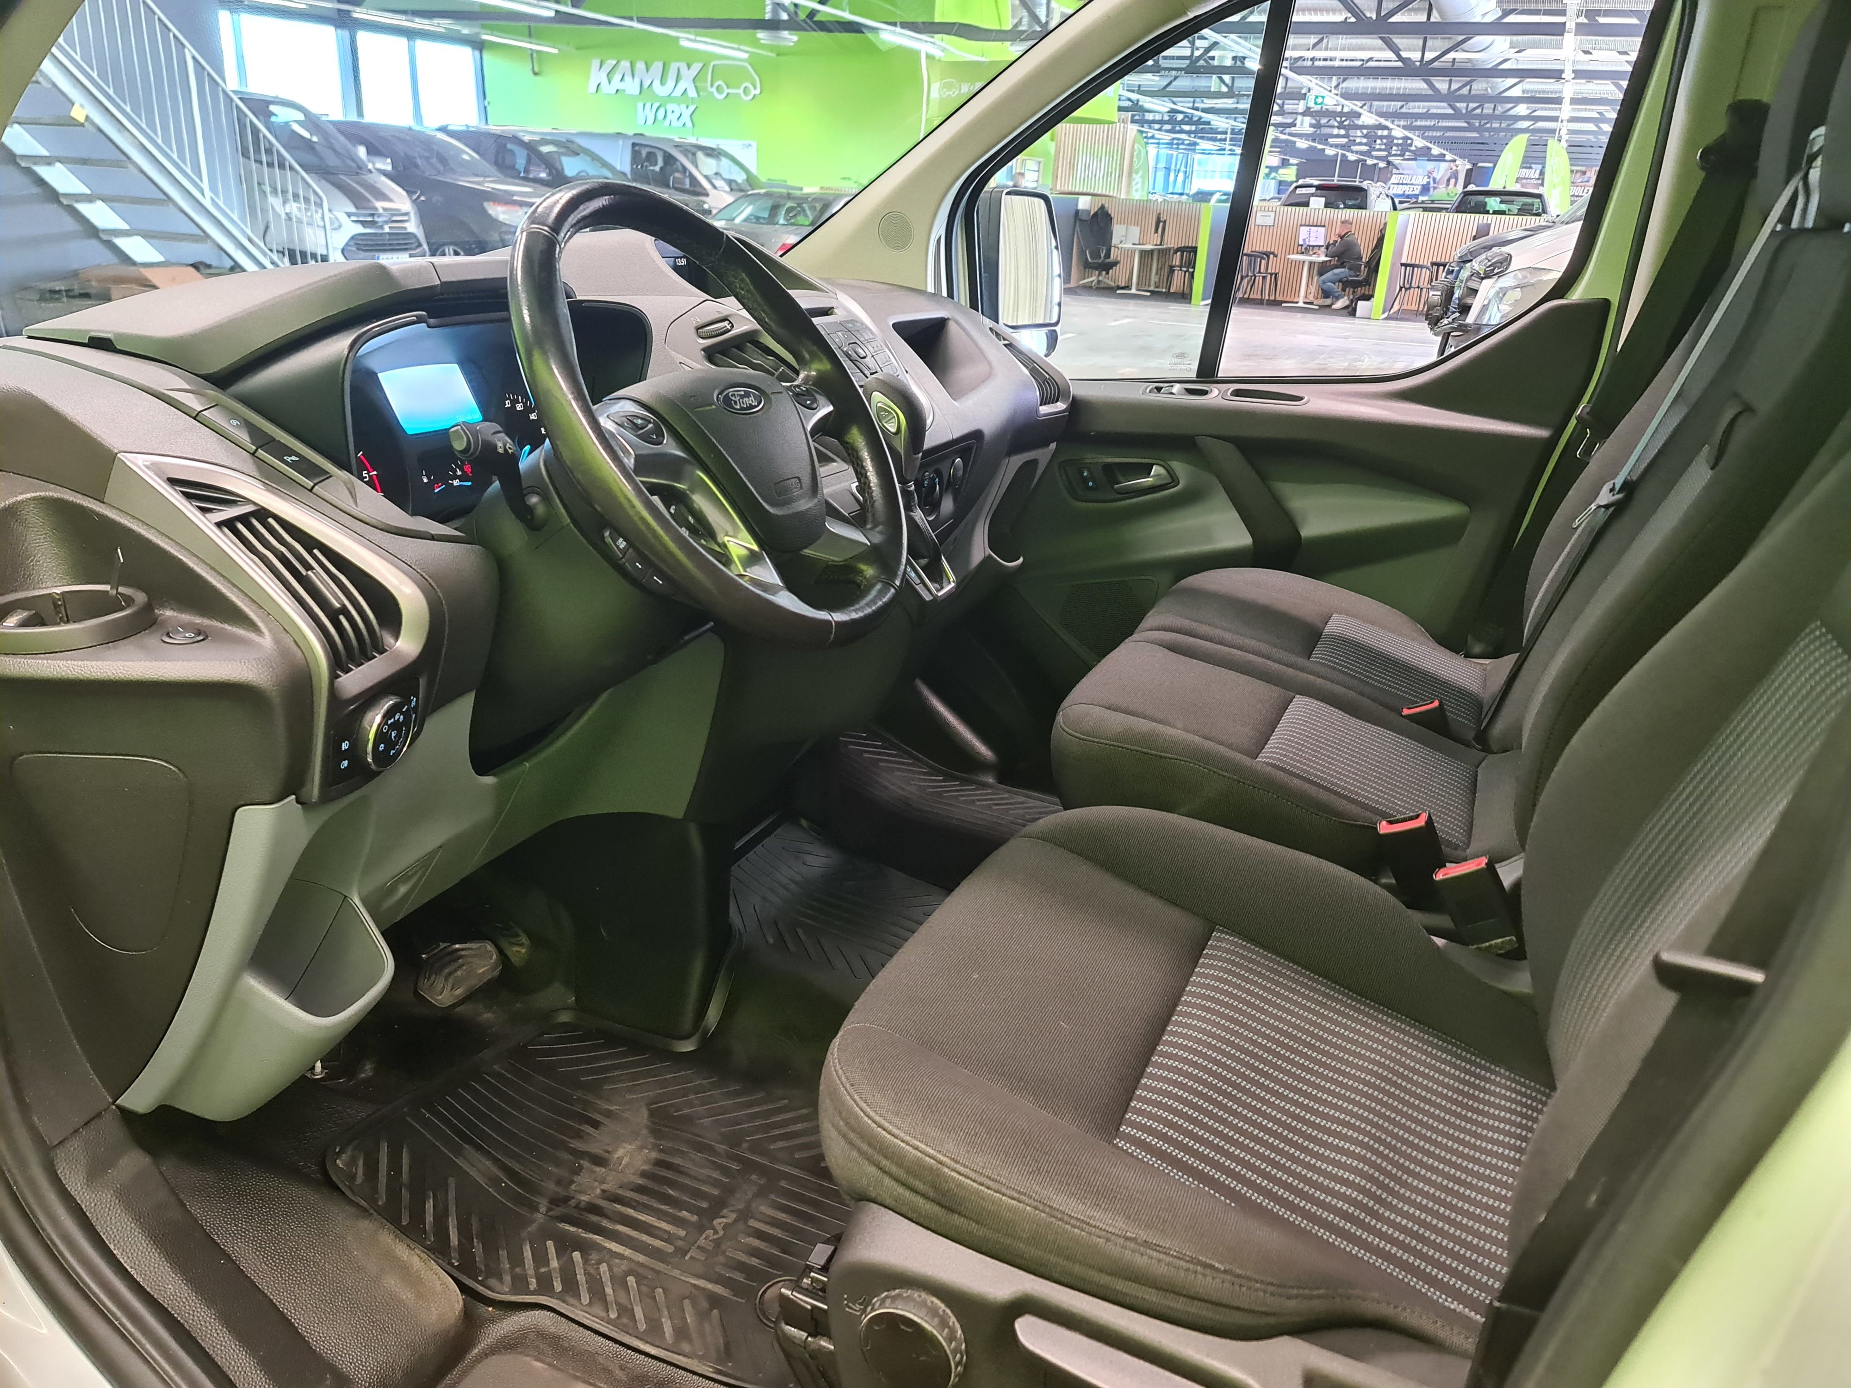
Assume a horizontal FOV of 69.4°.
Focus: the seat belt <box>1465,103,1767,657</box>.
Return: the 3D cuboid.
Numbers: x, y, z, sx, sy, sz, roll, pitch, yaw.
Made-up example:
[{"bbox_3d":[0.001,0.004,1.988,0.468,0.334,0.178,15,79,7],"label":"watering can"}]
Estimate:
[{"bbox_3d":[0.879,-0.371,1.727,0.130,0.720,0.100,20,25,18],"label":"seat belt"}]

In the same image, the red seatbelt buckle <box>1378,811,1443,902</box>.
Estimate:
[{"bbox_3d":[0.436,0.151,1.202,0.043,0.078,0.026,-15,10,28],"label":"red seatbelt buckle"}]

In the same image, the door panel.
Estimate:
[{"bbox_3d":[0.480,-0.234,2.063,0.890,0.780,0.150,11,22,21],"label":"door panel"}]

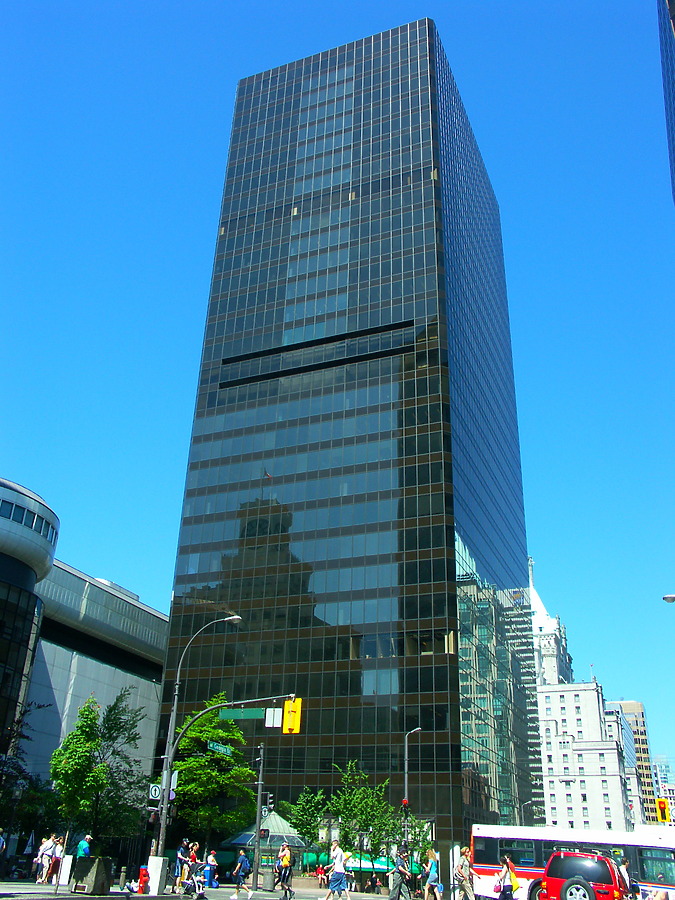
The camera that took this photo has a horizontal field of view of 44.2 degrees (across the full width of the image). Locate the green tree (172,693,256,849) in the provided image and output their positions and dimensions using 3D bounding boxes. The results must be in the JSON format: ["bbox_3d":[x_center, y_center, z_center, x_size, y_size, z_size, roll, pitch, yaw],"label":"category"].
[{"bbox_3d":[-6.586,17.978,44.187,4.289,9.491,4.514,-9,-29,20],"label":"green tree"}]

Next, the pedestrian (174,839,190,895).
[{"bbox_3d":[-5.497,14.705,29.411,0.600,1.740,0.500,-7,-29,16],"label":"pedestrian"}]

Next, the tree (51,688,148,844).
[{"bbox_3d":[-9.115,12.856,31.598,3.500,6.935,3.684,-9,-29,20],"label":"tree"}]

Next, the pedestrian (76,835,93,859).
[{"bbox_3d":[-10.449,16.874,34.363,0.500,1.740,0.520,8,-28,-10],"label":"pedestrian"}]

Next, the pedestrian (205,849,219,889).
[{"bbox_3d":[-6.259,21.006,41.661,0.500,1.700,0.500,-21,-35,37],"label":"pedestrian"}]

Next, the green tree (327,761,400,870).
[{"bbox_3d":[1.775,25.436,56.813,4.541,7.866,4.780,2,-27,1],"label":"green tree"}]

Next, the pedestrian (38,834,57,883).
[{"bbox_3d":[-11.221,15.786,32.136,0.620,1.700,0.550,-7,-29,16],"label":"pedestrian"}]

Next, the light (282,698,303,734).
[{"bbox_3d":[-1.586,9.371,29.200,0.620,1.150,0.420,-9,-29,20],"label":"light"}]

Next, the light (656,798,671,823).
[{"bbox_3d":[17.240,19.065,44.000,0.620,1.150,0.420,-9,-29,20],"label":"light"}]

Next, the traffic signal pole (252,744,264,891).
[{"bbox_3d":[-3.626,16.931,38.436,0.240,6.231,0.240,-9,-29,20],"label":"traffic signal pole"}]

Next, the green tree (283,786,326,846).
[{"bbox_3d":[-2.047,24.270,53.209,2.491,5.246,2.622,2,-27,1],"label":"green tree"}]

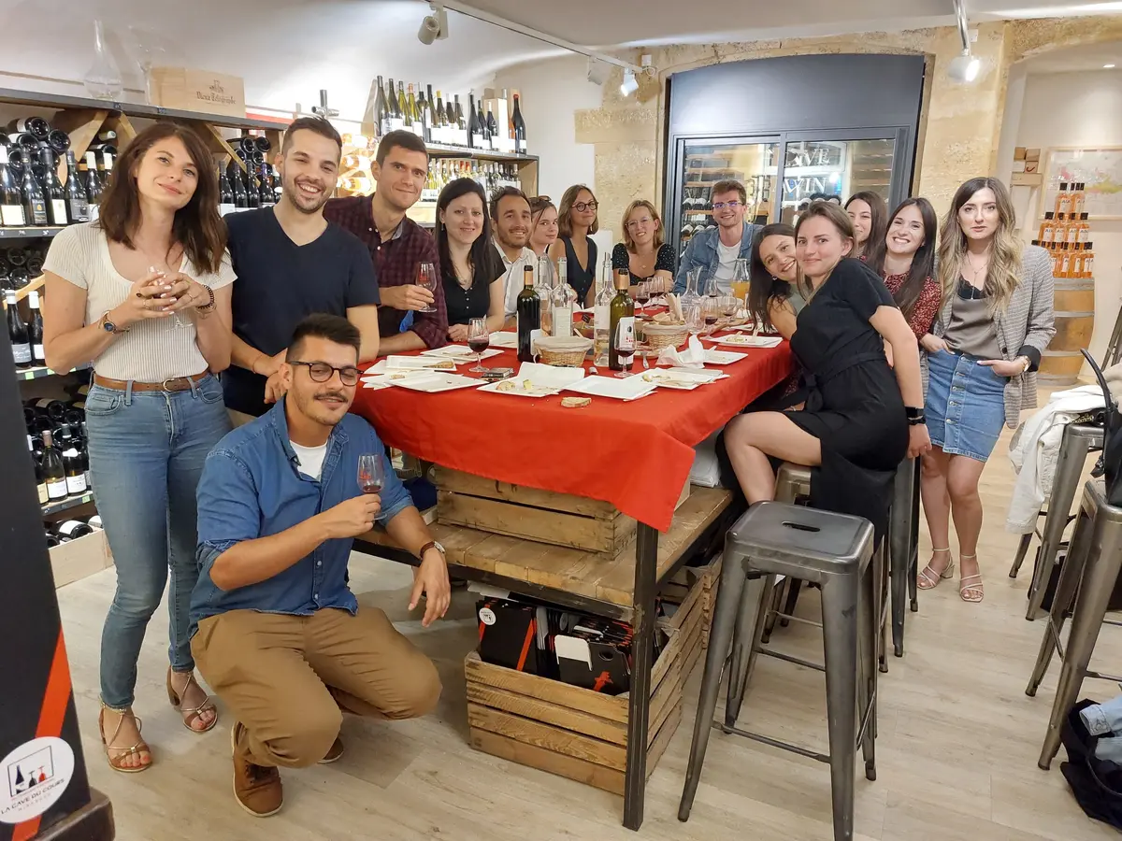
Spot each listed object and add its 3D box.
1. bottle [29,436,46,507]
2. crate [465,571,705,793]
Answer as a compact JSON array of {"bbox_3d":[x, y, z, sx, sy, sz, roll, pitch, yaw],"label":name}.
[{"bbox_3d":[-2.085,0.200,3.231,0.080,0.295,0.080,7,16,24],"label":"bottle"},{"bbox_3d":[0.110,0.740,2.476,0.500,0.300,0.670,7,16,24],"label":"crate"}]

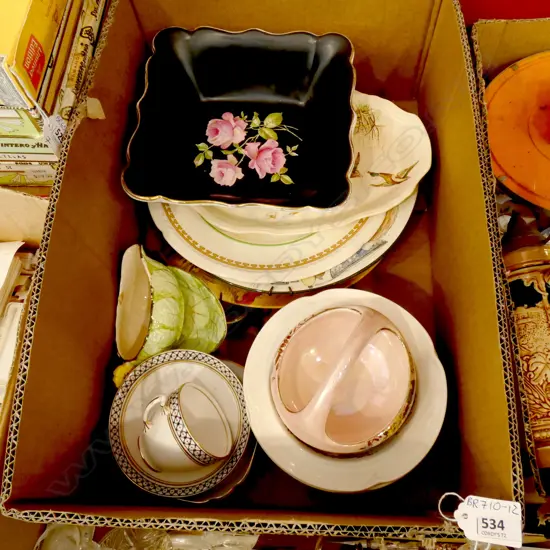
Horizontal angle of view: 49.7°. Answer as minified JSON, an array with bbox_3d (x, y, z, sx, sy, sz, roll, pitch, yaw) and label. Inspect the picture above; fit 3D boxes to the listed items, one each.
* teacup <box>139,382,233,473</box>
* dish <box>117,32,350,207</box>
[{"bbox_3d":[-0.083,0.128,0.488,0.057,0.085,0.067,-33,40,17],"label":"teacup"},{"bbox_3d":[-0.029,-0.147,0.594,0.205,0.055,0.203,3,66,2],"label":"dish"}]

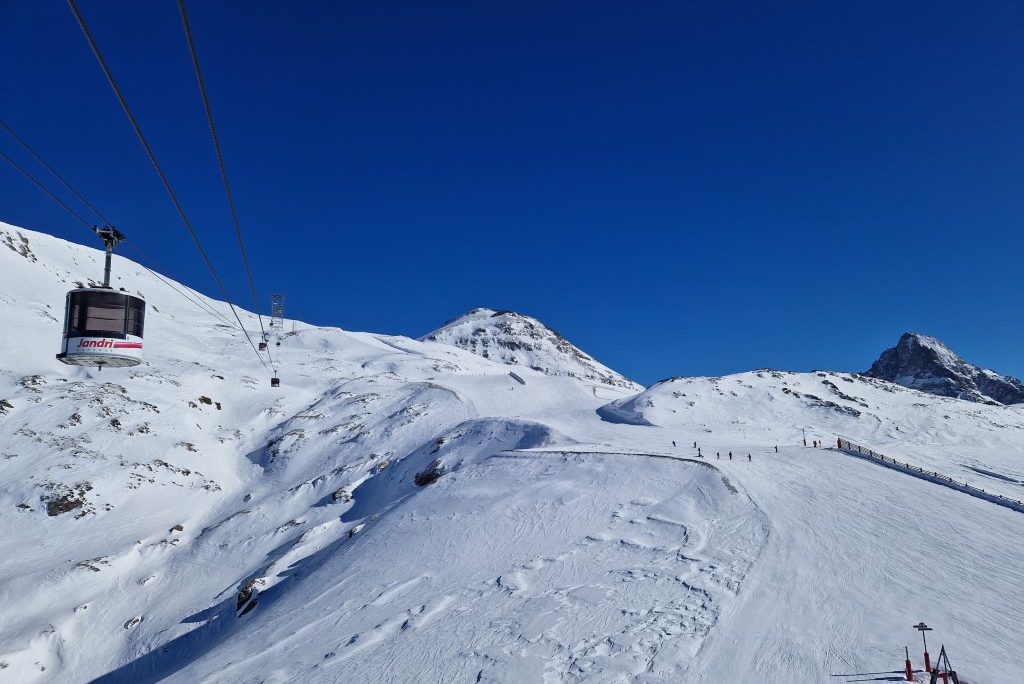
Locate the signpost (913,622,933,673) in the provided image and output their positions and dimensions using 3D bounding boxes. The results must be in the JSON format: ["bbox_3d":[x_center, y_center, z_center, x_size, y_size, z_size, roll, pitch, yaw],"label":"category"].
[{"bbox_3d":[39.137,28.872,64.353,1.750,4.396,0.400,-3,-9,6],"label":"signpost"}]

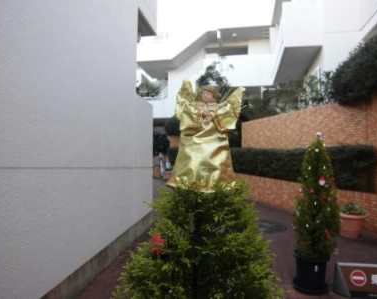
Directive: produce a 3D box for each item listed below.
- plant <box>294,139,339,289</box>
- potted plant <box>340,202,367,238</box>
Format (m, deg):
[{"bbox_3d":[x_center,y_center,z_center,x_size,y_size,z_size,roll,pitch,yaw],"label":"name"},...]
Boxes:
[{"bbox_3d":[1.555,0.729,3.642,0.531,1.831,0.531,0,-4,0],"label":"plant"},{"bbox_3d":[3.499,1.474,6.304,0.550,0.691,0.550,0,-4,0],"label":"potted plant"}]

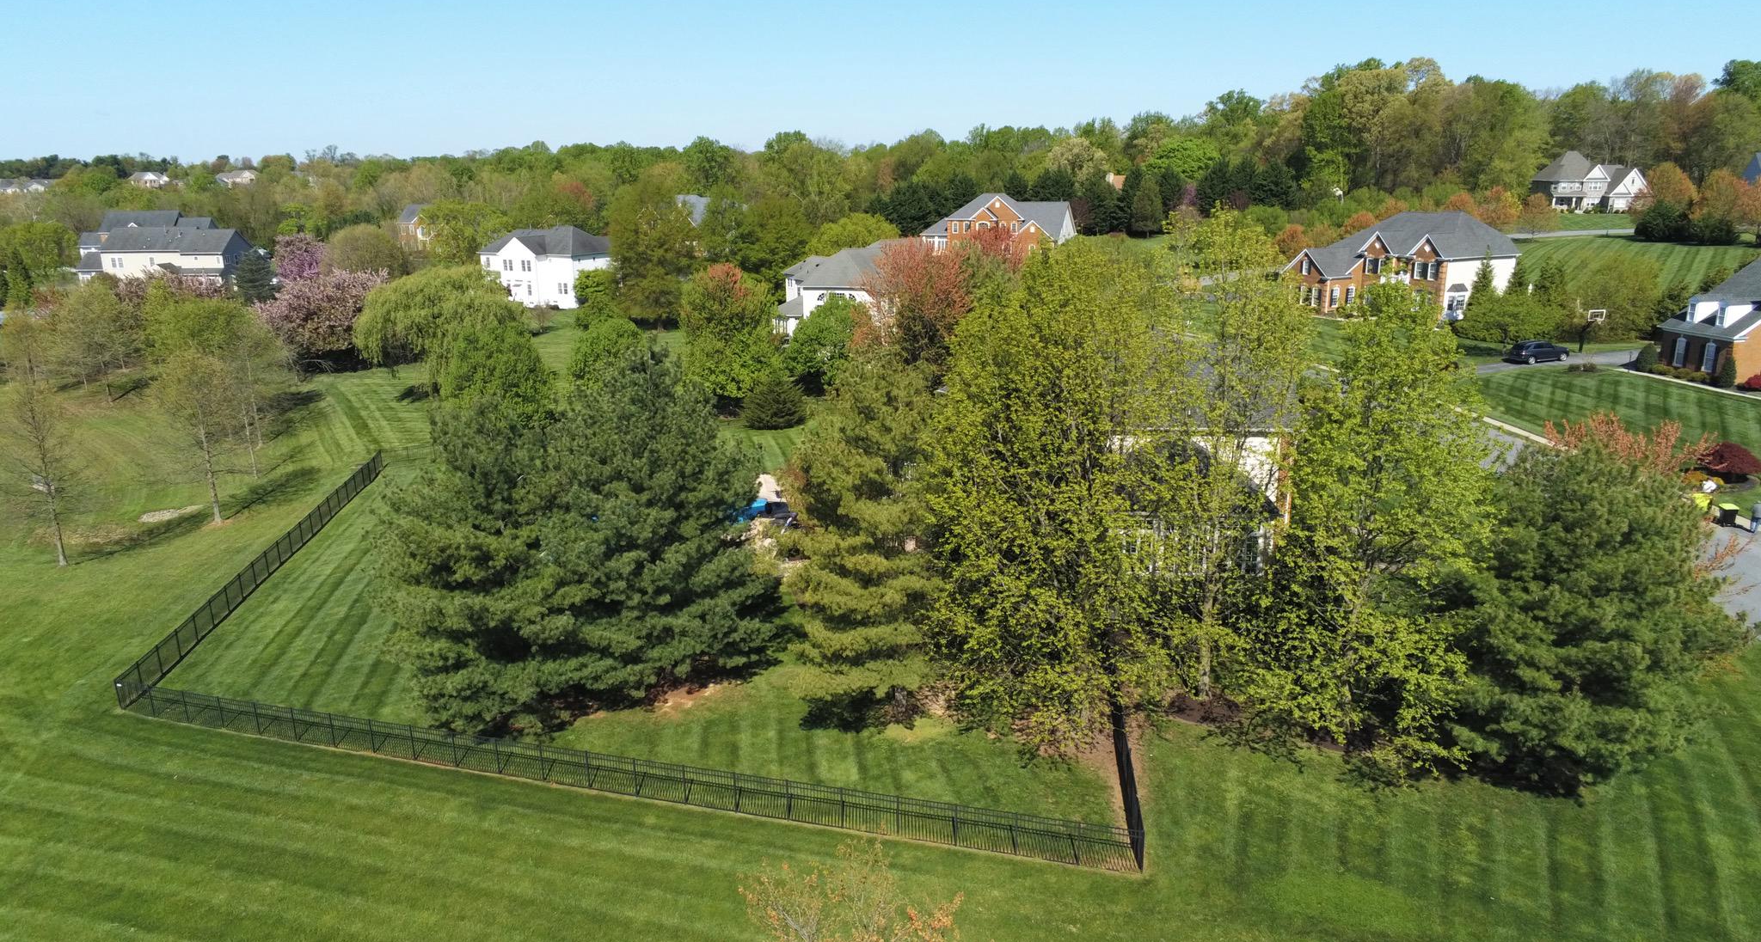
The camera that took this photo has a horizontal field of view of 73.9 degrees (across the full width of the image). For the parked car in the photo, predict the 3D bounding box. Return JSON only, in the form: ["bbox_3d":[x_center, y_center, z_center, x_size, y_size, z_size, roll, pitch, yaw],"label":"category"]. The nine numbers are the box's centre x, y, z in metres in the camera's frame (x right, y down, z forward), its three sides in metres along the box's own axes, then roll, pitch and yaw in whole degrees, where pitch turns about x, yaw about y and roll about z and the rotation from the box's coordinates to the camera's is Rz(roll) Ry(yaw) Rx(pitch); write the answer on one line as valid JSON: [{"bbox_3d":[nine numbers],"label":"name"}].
[{"bbox_3d":[55.737,-10.118,98.705,4.800,1.720,1.930,-4,15,-11],"label":"parked car"}]

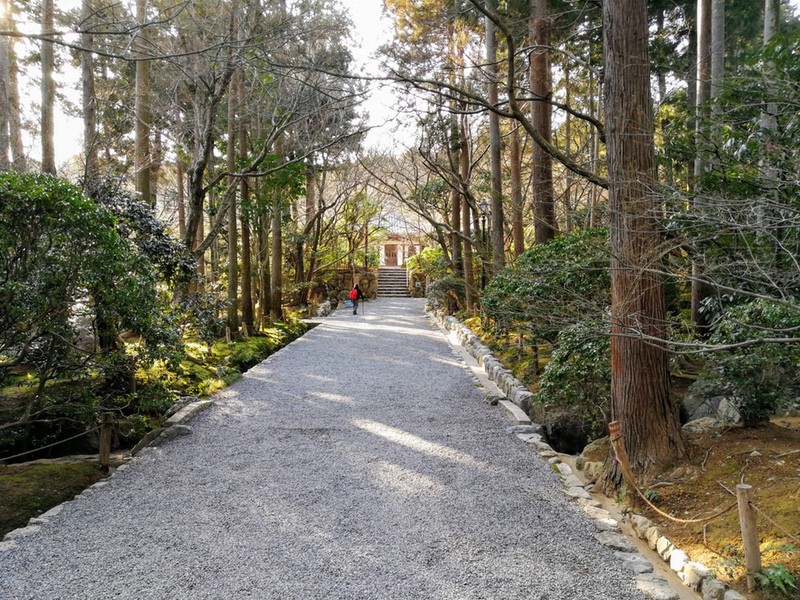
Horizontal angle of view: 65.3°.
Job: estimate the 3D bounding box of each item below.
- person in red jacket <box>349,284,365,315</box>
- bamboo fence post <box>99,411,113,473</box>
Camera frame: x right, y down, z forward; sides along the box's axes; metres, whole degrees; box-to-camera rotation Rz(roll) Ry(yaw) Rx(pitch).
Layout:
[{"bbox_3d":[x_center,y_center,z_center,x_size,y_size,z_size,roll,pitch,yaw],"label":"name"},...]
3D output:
[{"bbox_3d":[-2.181,-0.010,31.500,0.600,1.570,0.480,1,2,29],"label":"person in red jacket"},{"bbox_3d":[-2.661,1.288,5.650,0.100,0.530,0.100,4,2,0],"label":"bamboo fence post"}]

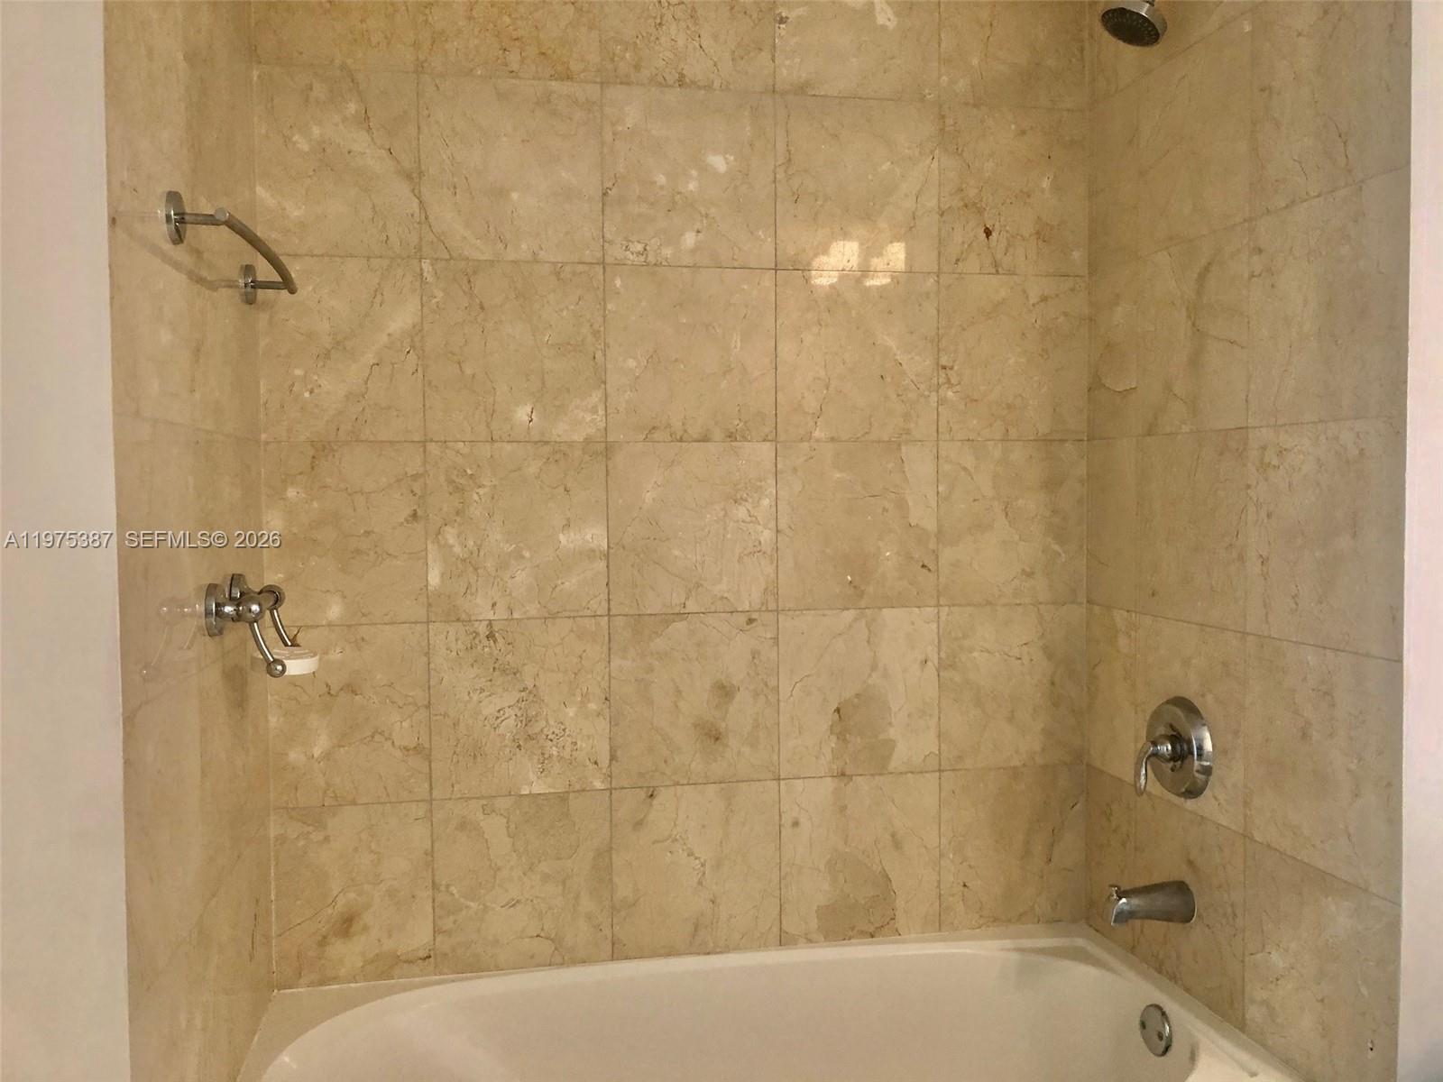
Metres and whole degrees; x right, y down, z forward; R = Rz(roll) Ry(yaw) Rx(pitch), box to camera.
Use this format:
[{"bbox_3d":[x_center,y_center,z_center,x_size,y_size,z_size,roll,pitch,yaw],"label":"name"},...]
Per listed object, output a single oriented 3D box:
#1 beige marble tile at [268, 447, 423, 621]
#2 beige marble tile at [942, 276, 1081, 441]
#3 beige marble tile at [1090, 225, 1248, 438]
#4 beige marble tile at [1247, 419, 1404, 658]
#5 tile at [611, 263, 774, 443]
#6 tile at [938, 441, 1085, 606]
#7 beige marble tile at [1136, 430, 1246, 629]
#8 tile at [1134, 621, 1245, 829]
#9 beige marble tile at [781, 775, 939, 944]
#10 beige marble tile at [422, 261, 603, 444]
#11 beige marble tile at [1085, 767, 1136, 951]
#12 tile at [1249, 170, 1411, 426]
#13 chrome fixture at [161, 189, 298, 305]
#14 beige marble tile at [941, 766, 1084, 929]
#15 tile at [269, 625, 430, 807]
[{"bbox_3d":[-0.625,-0.013,1.952,0.257,0.303,0.010,-1,3,-11],"label":"beige marble tile"},{"bbox_3d":[0.542,-0.340,2.179,0.293,0.305,0.014,-1,3,-11],"label":"beige marble tile"},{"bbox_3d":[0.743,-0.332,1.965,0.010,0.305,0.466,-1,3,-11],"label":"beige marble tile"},{"bbox_3d":[0.816,-0.009,1.587,0.010,0.303,0.303,-1,3,-11],"label":"beige marble tile"},{"bbox_3d":[-0.052,-0.327,2.050,0.305,0.305,0.012,-1,3,-11],"label":"tile"},{"bbox_3d":[0.542,-0.033,2.176,0.290,0.305,0.012,-1,3,-11],"label":"tile"},{"bbox_3d":[0.761,-0.022,1.898,0.010,0.305,0.302,-1,3,-11],"label":"beige marble tile"},{"bbox_3d":[0.764,0.284,1.904,0.014,0.305,0.301,-1,3,-11],"label":"tile"},{"bbox_3d":[0.256,0.581,2.148,0.305,0.304,0.012,-1,3,-11],"label":"beige marble tile"},{"bbox_3d":[-0.351,-0.322,1.992,0.303,0.303,0.010,-1,3,-11],"label":"beige marble tile"},{"bbox_3d":[0.714,0.577,2.144,0.012,0.304,0.170,-1,3,-12],"label":"beige marble tile"},{"bbox_3d":[0.817,-0.315,1.577,0.014,0.305,0.306,-1,3,-11],"label":"tile"},{"bbox_3d":[-0.663,-0.396,1.629,0.079,0.063,0.500,-1,3,-11],"label":"chrome fixture"},{"bbox_3d":[0.551,0.582,2.222,0.293,0.311,0.014,-1,3,-11],"label":"beige marble tile"},{"bbox_3d":[-0.627,0.293,1.979,0.259,0.305,0.014,-1,3,-11],"label":"tile"}]

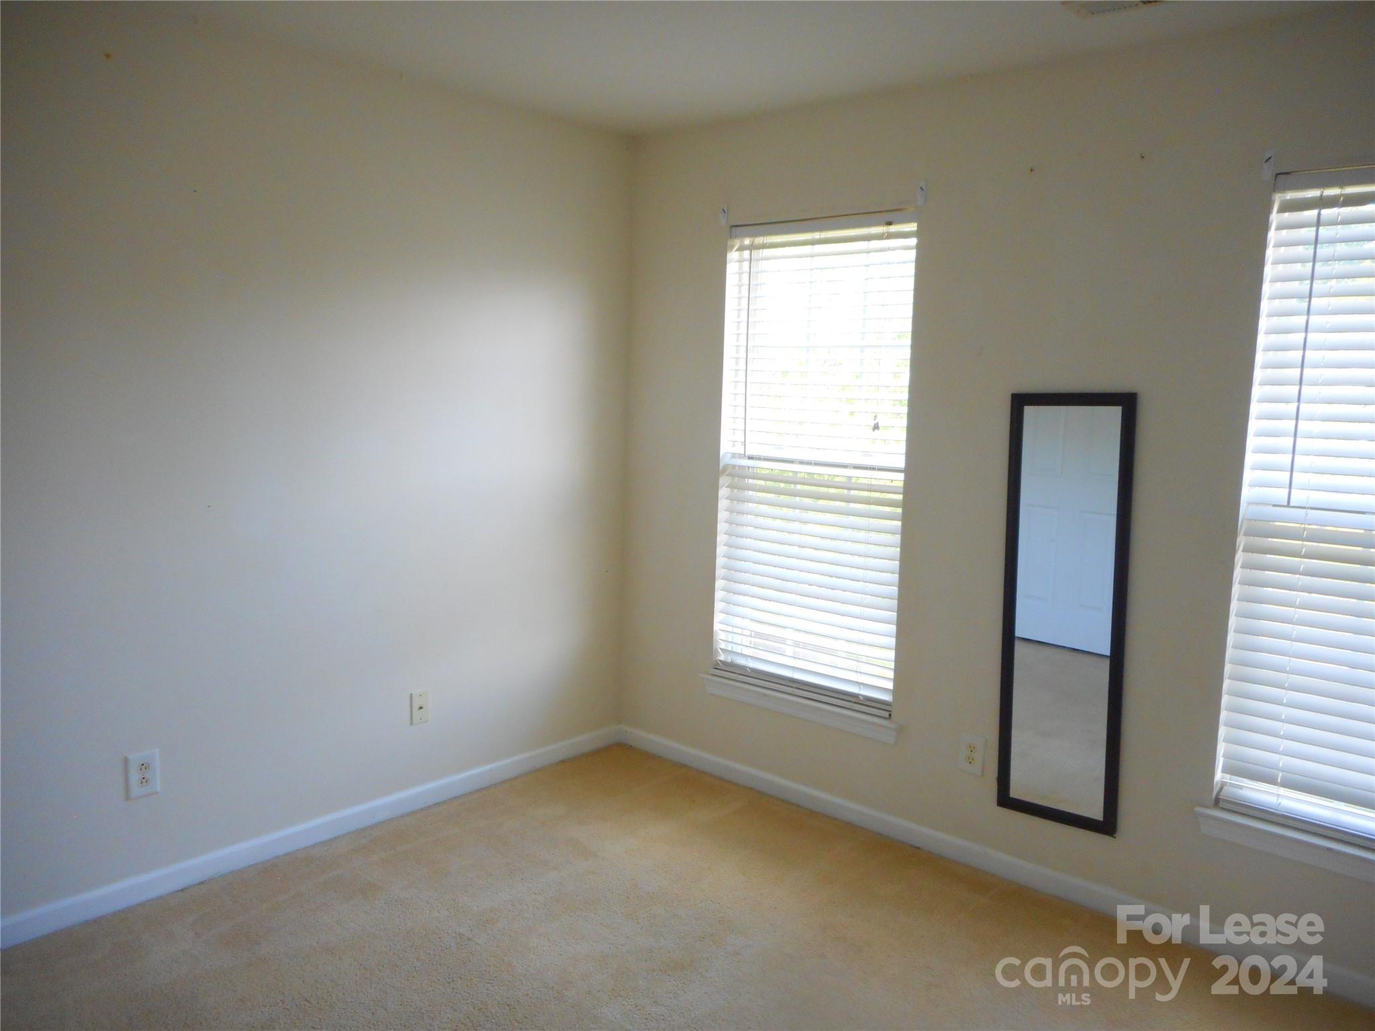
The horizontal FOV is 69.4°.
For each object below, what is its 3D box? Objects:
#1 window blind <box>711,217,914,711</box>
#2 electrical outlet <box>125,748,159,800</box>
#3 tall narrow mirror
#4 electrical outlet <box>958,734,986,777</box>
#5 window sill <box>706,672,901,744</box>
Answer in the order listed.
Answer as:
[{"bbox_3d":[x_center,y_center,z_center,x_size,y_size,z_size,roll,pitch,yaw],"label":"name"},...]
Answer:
[{"bbox_3d":[0.432,-0.178,3.493,0.760,1.668,0.060,8,9,41],"label":"window blind"},{"bbox_3d":[-1.492,0.714,2.728,0.012,0.124,0.079,8,9,41],"label":"electrical outlet"},{"bbox_3d":[1.096,0.279,2.897,0.354,1.263,0.022,5,7,41],"label":"tall narrow mirror"},{"bbox_3d":[0.891,0.754,3.126,0.079,0.124,0.012,8,9,41],"label":"electrical outlet"},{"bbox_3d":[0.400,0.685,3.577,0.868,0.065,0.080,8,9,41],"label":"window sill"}]

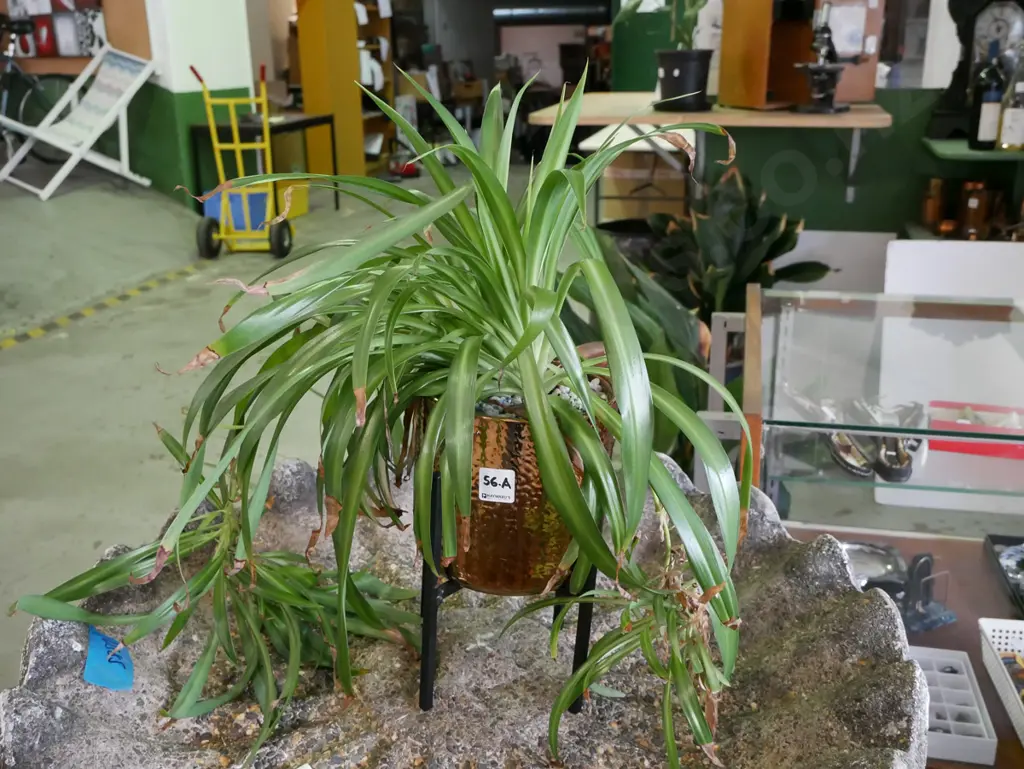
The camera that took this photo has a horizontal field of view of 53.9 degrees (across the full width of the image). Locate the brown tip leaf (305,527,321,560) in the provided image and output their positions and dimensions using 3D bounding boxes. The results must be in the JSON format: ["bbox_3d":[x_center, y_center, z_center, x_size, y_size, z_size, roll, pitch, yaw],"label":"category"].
[{"bbox_3d":[-0.218,0.174,1.102,0.014,0.034,0.014,-1,19,0],"label":"brown tip leaf"}]

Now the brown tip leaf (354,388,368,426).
[{"bbox_3d":[-0.145,0.021,0.967,0.013,0.039,0.012,-1,19,0],"label":"brown tip leaf"}]

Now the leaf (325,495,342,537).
[{"bbox_3d":[-0.192,0.141,1.080,0.017,0.041,0.014,-1,19,0],"label":"leaf"}]

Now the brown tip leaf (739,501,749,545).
[{"bbox_3d":[0.252,0.150,1.096,0.011,0.045,0.012,-1,19,0],"label":"brown tip leaf"}]

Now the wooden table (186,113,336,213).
[{"bbox_3d":[-1.828,-1.612,7.618,0.615,0.747,1.170,3,19,11],"label":"wooden table"}]

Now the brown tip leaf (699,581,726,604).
[{"bbox_3d":[0.208,0.217,1.045,0.026,0.019,0.020,-1,19,0],"label":"brown tip leaf"}]

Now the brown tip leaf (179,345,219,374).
[{"bbox_3d":[-0.305,-0.023,0.982,0.040,0.024,0.022,-1,19,0],"label":"brown tip leaf"}]

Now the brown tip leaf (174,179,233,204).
[{"bbox_3d":[-0.309,-0.194,1.010,0.056,0.020,0.025,-1,19,0],"label":"brown tip leaf"}]

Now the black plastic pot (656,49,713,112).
[{"bbox_3d":[0.534,-0.943,3.115,0.178,0.185,0.178,-1,19,0],"label":"black plastic pot"}]

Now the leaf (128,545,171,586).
[{"bbox_3d":[-0.376,0.188,1.042,0.041,0.032,0.025,-1,19,0],"label":"leaf"}]

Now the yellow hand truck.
[{"bbox_3d":[-1.676,-1.400,6.326,0.550,1.165,0.580,0,19,3],"label":"yellow hand truck"}]

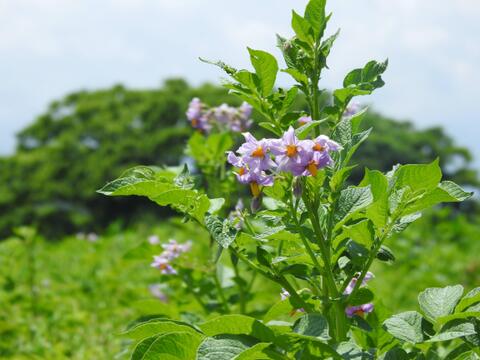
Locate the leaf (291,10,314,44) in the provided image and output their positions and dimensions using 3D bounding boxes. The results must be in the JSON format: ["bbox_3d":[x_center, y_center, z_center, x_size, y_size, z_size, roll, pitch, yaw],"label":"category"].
[{"bbox_3d":[0.043,-0.104,1.610,0.017,0.024,0.014,0,-1,18],"label":"leaf"}]

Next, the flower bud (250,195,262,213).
[{"bbox_3d":[0.011,0.016,1.590,0.008,0.012,0.008,0,-1,0],"label":"flower bud"}]

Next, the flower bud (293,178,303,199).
[{"bbox_3d":[0.042,0.006,1.720,0.007,0.015,0.007,0,-1,0],"label":"flower bud"}]

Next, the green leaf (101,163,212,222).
[{"bbox_3d":[-0.059,0.009,1.630,0.076,0.038,0.042,0,-1,0],"label":"green leaf"}]

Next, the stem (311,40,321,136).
[{"bbox_3d":[0.058,-0.070,1.800,0.007,0.073,0.007,0,-1,0],"label":"stem"}]

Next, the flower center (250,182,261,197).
[{"bbox_3d":[0.012,0.007,1.770,0.007,0.011,0.007,0,-1,0],"label":"flower center"}]

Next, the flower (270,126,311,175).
[{"bbox_3d":[0.034,-0.020,1.590,0.029,0.033,0.016,0,-1,6],"label":"flower"}]

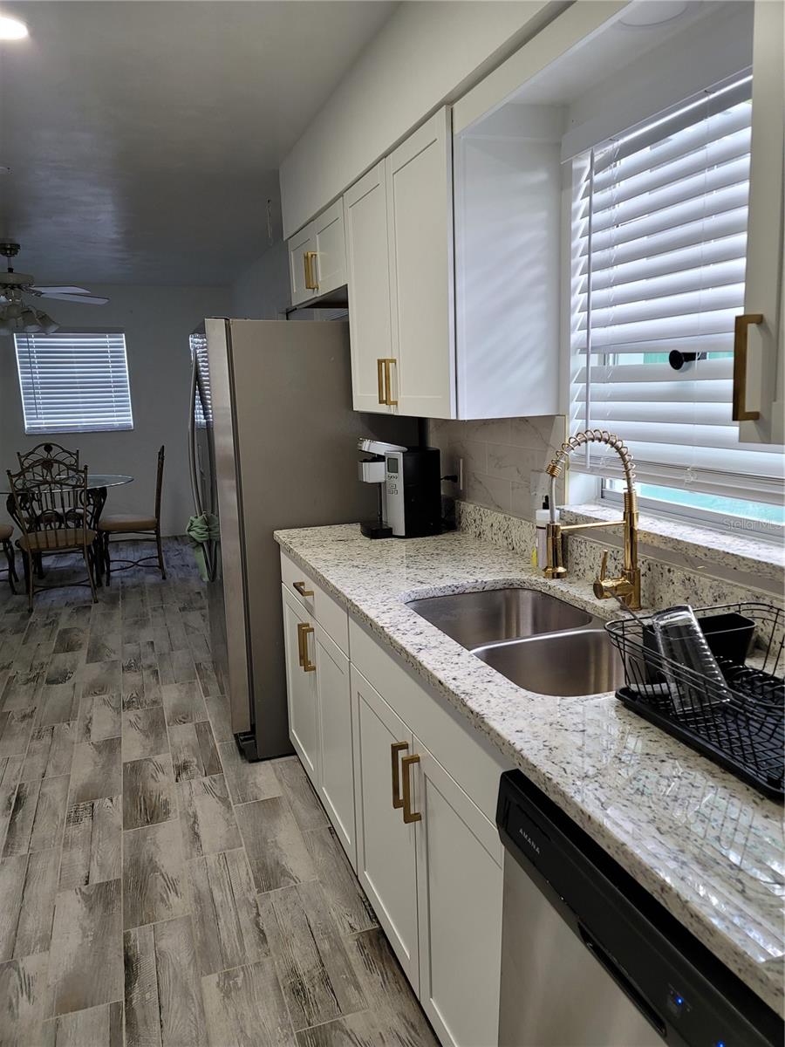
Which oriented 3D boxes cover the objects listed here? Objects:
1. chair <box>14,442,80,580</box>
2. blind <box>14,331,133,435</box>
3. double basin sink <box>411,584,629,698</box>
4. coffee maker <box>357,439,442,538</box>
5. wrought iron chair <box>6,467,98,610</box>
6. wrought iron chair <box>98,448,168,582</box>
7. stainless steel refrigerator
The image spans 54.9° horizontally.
[{"bbox_3d":[-2.853,-0.131,6.356,0.495,1.020,0.515,-6,11,-21],"label":"chair"},{"bbox_3d":[-2.993,-1.337,7.132,0.940,0.940,0.060,-5,11,-19],"label":"blind"},{"bbox_3d":[0.316,0.348,1.673,0.425,0.225,0.765,-5,11,-19],"label":"double basin sink"},{"bbox_3d":[0.021,-0.136,2.711,0.305,0.342,0.240,-5,11,-19],"label":"coffee maker"},{"bbox_3d":[-2.353,0.053,5.293,0.495,1.010,0.515,-6,11,-25],"label":"wrought iron chair"},{"bbox_3d":[-2.033,-0.084,5.967,0.515,1.020,0.495,-5,11,-19],"label":"wrought iron chair"},{"bbox_3d":[-0.429,0.015,3.317,0.820,1.700,0.850,-5,11,-19],"label":"stainless steel refrigerator"}]

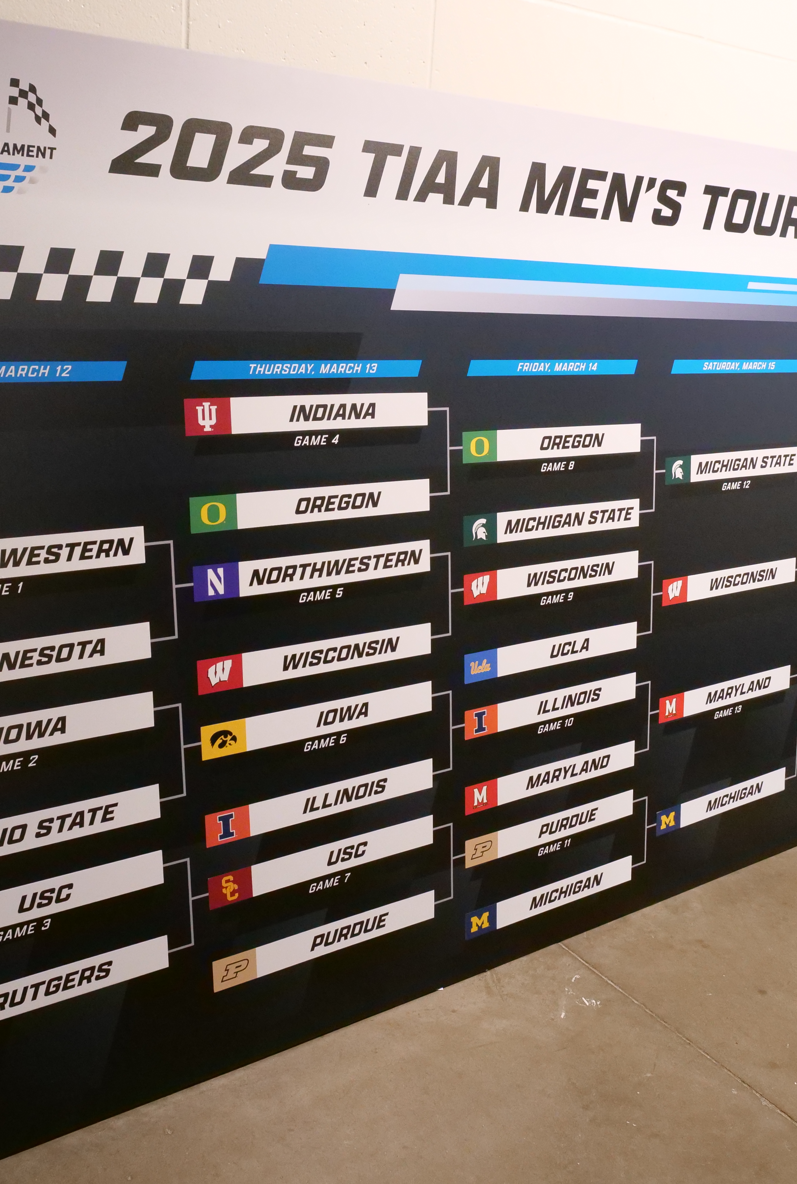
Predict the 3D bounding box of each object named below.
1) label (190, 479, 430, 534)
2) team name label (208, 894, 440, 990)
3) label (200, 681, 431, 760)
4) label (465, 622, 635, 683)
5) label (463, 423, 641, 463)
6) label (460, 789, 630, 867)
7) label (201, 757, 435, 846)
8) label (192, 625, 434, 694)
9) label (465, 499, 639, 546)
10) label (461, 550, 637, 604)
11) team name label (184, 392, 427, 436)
[{"bbox_3d":[-0.122,-0.131,1.646,0.414,0.051,0.007,-8,13,-34],"label":"label"},{"bbox_3d":[-0.109,0.559,1.765,0.409,0.051,0.007,-8,12,-33],"label":"team name label"},{"bbox_3d":[-0.117,0.197,1.707,0.414,0.051,0.007,-8,13,-34],"label":"label"},{"bbox_3d":[0.281,0.107,1.957,0.409,0.051,0.007,-8,12,-33],"label":"label"},{"bbox_3d":[0.275,-0.258,1.892,0.409,0.051,0.007,-8,12,-33],"label":"label"},{"bbox_3d":[0.287,0.435,2.029,0.415,0.051,0.007,-8,13,-34],"label":"label"},{"bbox_3d":[-0.114,0.329,1.731,0.414,0.051,0.007,-8,13,-34],"label":"label"},{"bbox_3d":[-0.117,0.101,1.684,0.409,0.051,0.007,-8,12,-33],"label":"label"},{"bbox_3d":[0.277,-0.123,1.926,0.415,0.051,0.007,-8,13,-34],"label":"label"},{"bbox_3d":[0.279,-0.027,1.944,0.415,0.051,0.007,-8,13,-34],"label":"label"},{"bbox_3d":[-0.124,-0.264,1.620,0.409,0.051,0.007,-8,12,-33],"label":"team name label"}]

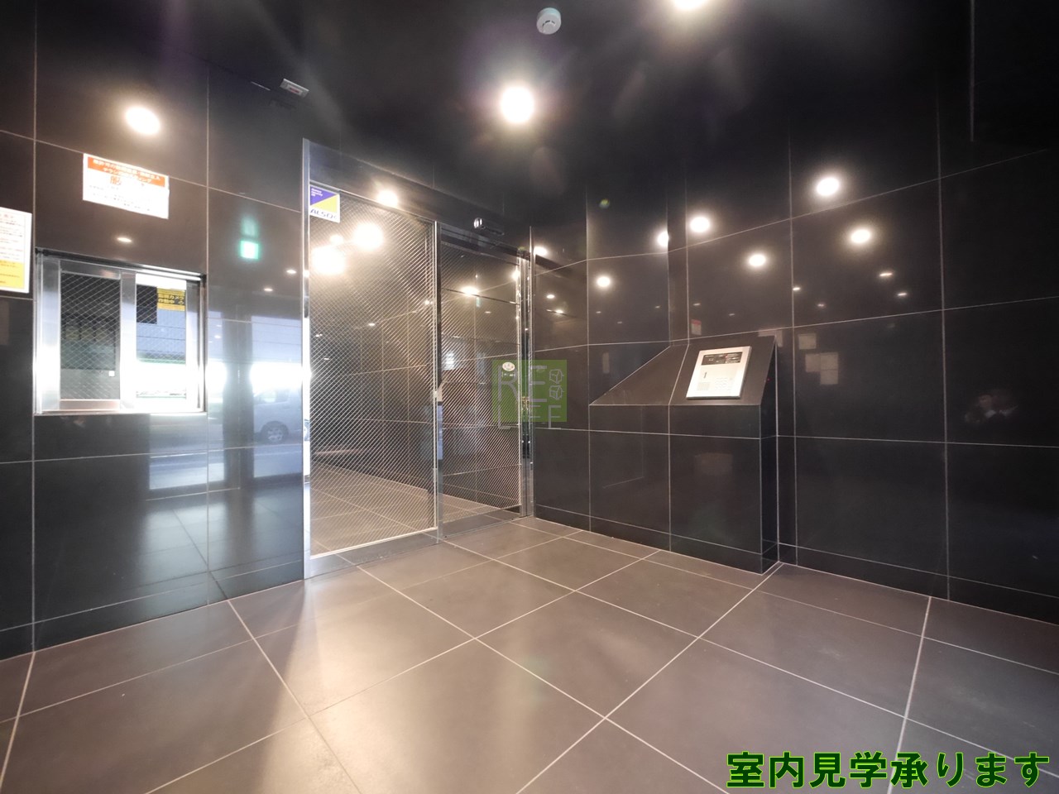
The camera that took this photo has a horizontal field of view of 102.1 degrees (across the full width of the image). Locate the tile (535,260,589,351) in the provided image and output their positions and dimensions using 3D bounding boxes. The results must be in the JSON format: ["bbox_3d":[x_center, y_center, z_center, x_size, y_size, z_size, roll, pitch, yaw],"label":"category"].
[{"bbox_3d":[0.235,-0.658,3.211,0.010,0.601,0.512,0,-1,-44],"label":"tile"}]

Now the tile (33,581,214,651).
[{"bbox_3d":[-1.659,0.899,1.775,0.519,0.099,0.010,0,-1,-44],"label":"tile"}]

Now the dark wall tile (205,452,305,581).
[{"bbox_3d":[-1.327,0.543,2.094,0.396,0.597,0.010,0,-1,-44],"label":"dark wall tile"}]

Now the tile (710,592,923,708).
[{"bbox_3d":[1.067,0.922,1.632,0.597,0.012,0.597,0,-1,-44],"label":"tile"}]

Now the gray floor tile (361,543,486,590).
[{"bbox_3d":[-0.607,0.955,2.500,0.600,0.010,0.558,0,-1,-44],"label":"gray floor tile"}]

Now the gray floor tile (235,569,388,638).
[{"bbox_3d":[-1.015,0.948,2.037,0.597,0.012,0.480,0,-1,-44],"label":"gray floor tile"}]

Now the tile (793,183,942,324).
[{"bbox_3d":[1.662,-0.688,2.158,0.010,0.601,0.595,0,-1,-44],"label":"tile"}]

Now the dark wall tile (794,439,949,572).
[{"bbox_3d":[1.670,0.513,2.137,0.012,0.597,0.596,0,-1,-44],"label":"dark wall tile"}]

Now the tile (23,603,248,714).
[{"bbox_3d":[-1.445,0.945,1.619,0.597,0.012,0.475,0,-1,-44],"label":"tile"}]

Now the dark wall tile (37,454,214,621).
[{"bbox_3d":[-1.655,0.541,1.774,0.520,0.597,0.010,0,-1,-44],"label":"dark wall tile"}]

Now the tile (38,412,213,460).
[{"bbox_3d":[-1.656,0.154,1.776,0.520,0.177,0.012,0,-1,-44],"label":"tile"}]

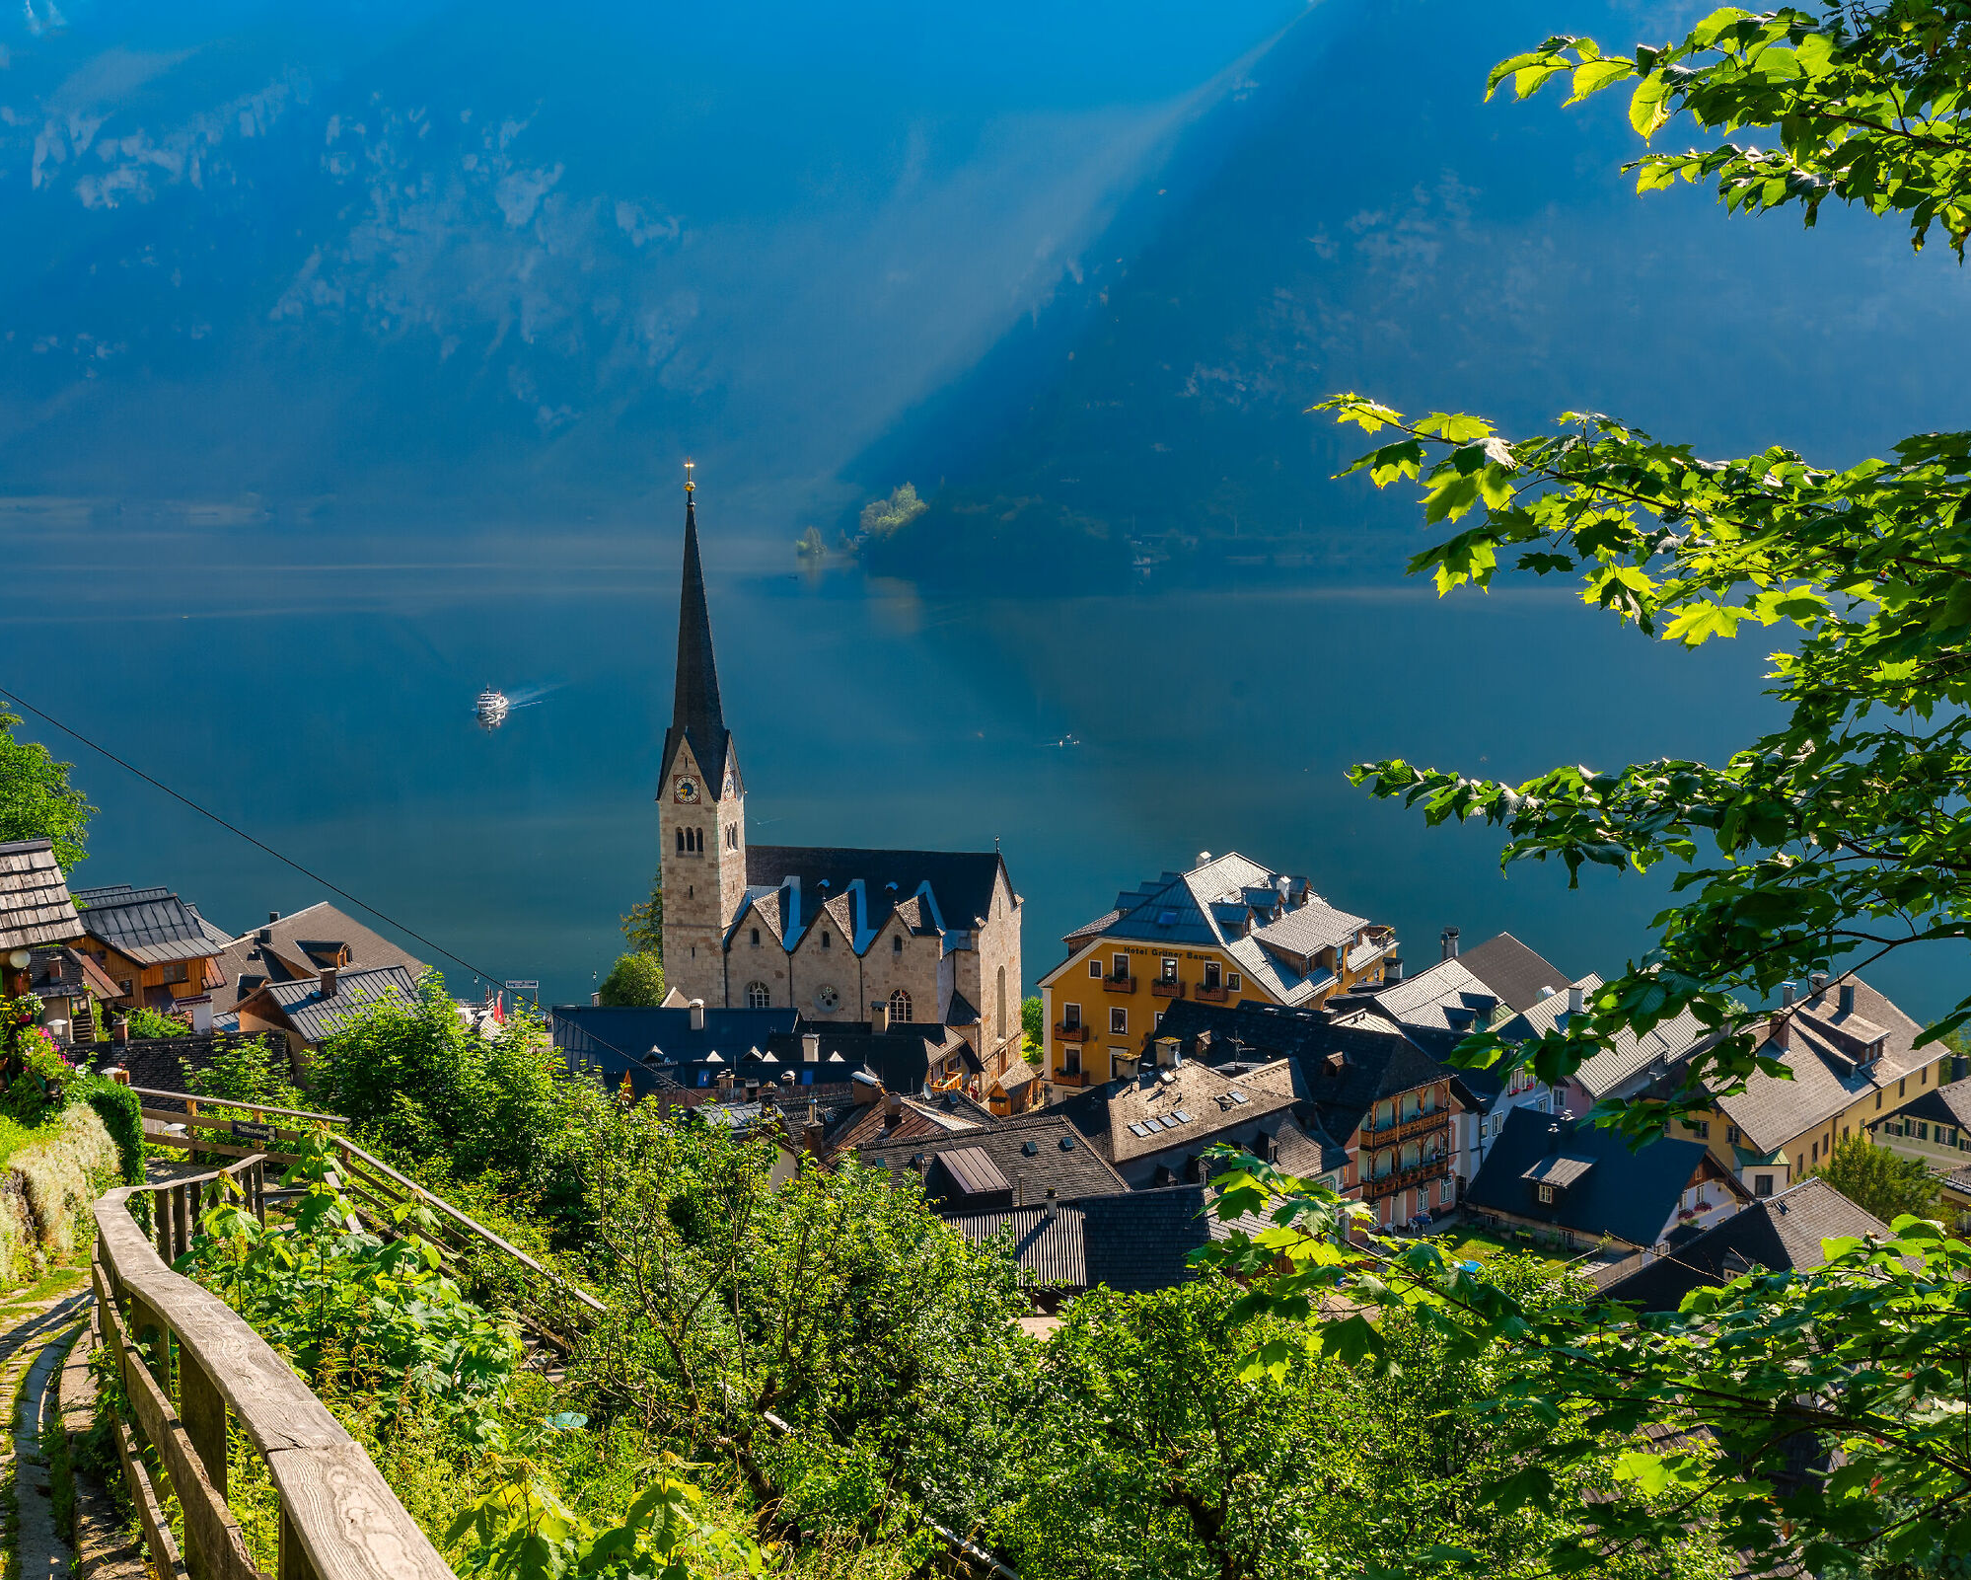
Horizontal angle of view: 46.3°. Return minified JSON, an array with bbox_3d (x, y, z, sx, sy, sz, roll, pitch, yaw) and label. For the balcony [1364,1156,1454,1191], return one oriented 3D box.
[{"bbox_3d":[25.262,23.276,138.634,6.800,1.120,1.050,-8,11,-39],"label":"balcony"}]

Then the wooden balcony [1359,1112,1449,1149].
[{"bbox_3d":[25.201,20.309,138.192,6.800,1.120,1.050,-8,11,-39],"label":"wooden balcony"}]

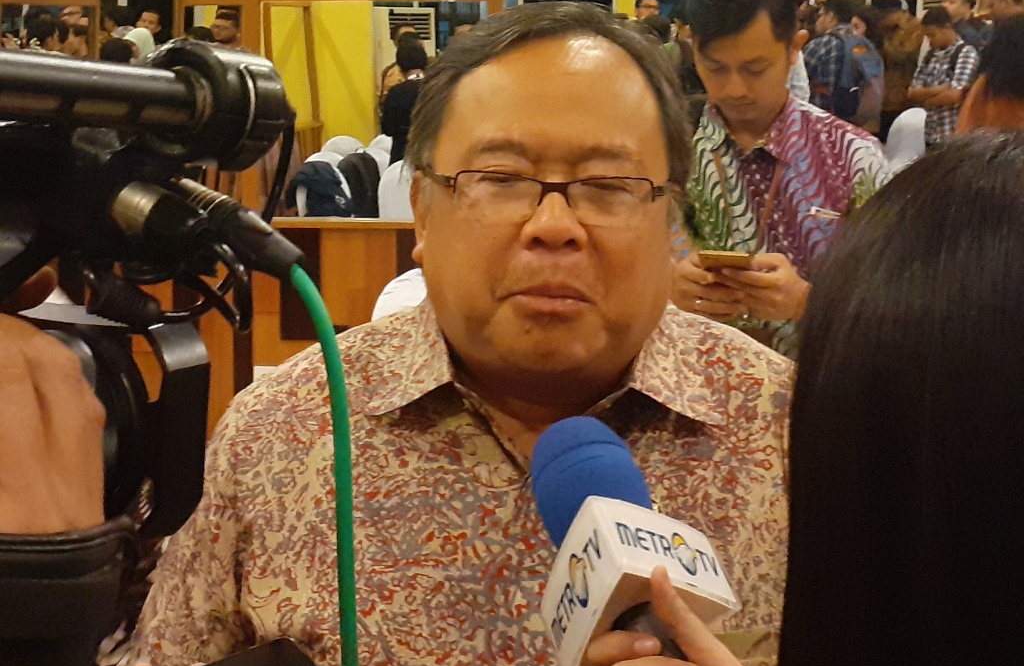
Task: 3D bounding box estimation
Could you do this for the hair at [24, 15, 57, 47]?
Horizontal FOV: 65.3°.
[{"bbox_3d":[-3.070,-1.956,5.200,0.220,0.210,0.190,-5,15,-18],"label":"hair"}]

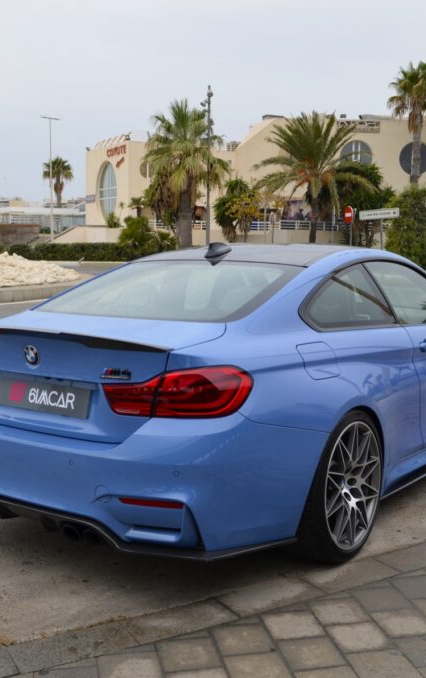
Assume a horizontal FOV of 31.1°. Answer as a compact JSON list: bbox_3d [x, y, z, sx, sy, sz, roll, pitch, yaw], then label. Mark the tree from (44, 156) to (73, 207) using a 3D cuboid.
[{"bbox_3d":[-16.530,-14.680,82.000,3.320,9.500,3.320,1,6,0],"label":"tree"}]

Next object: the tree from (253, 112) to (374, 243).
[{"bbox_3d":[5.580,-8.430,43.000,6.730,8.340,6.730,1,6,0],"label":"tree"}]

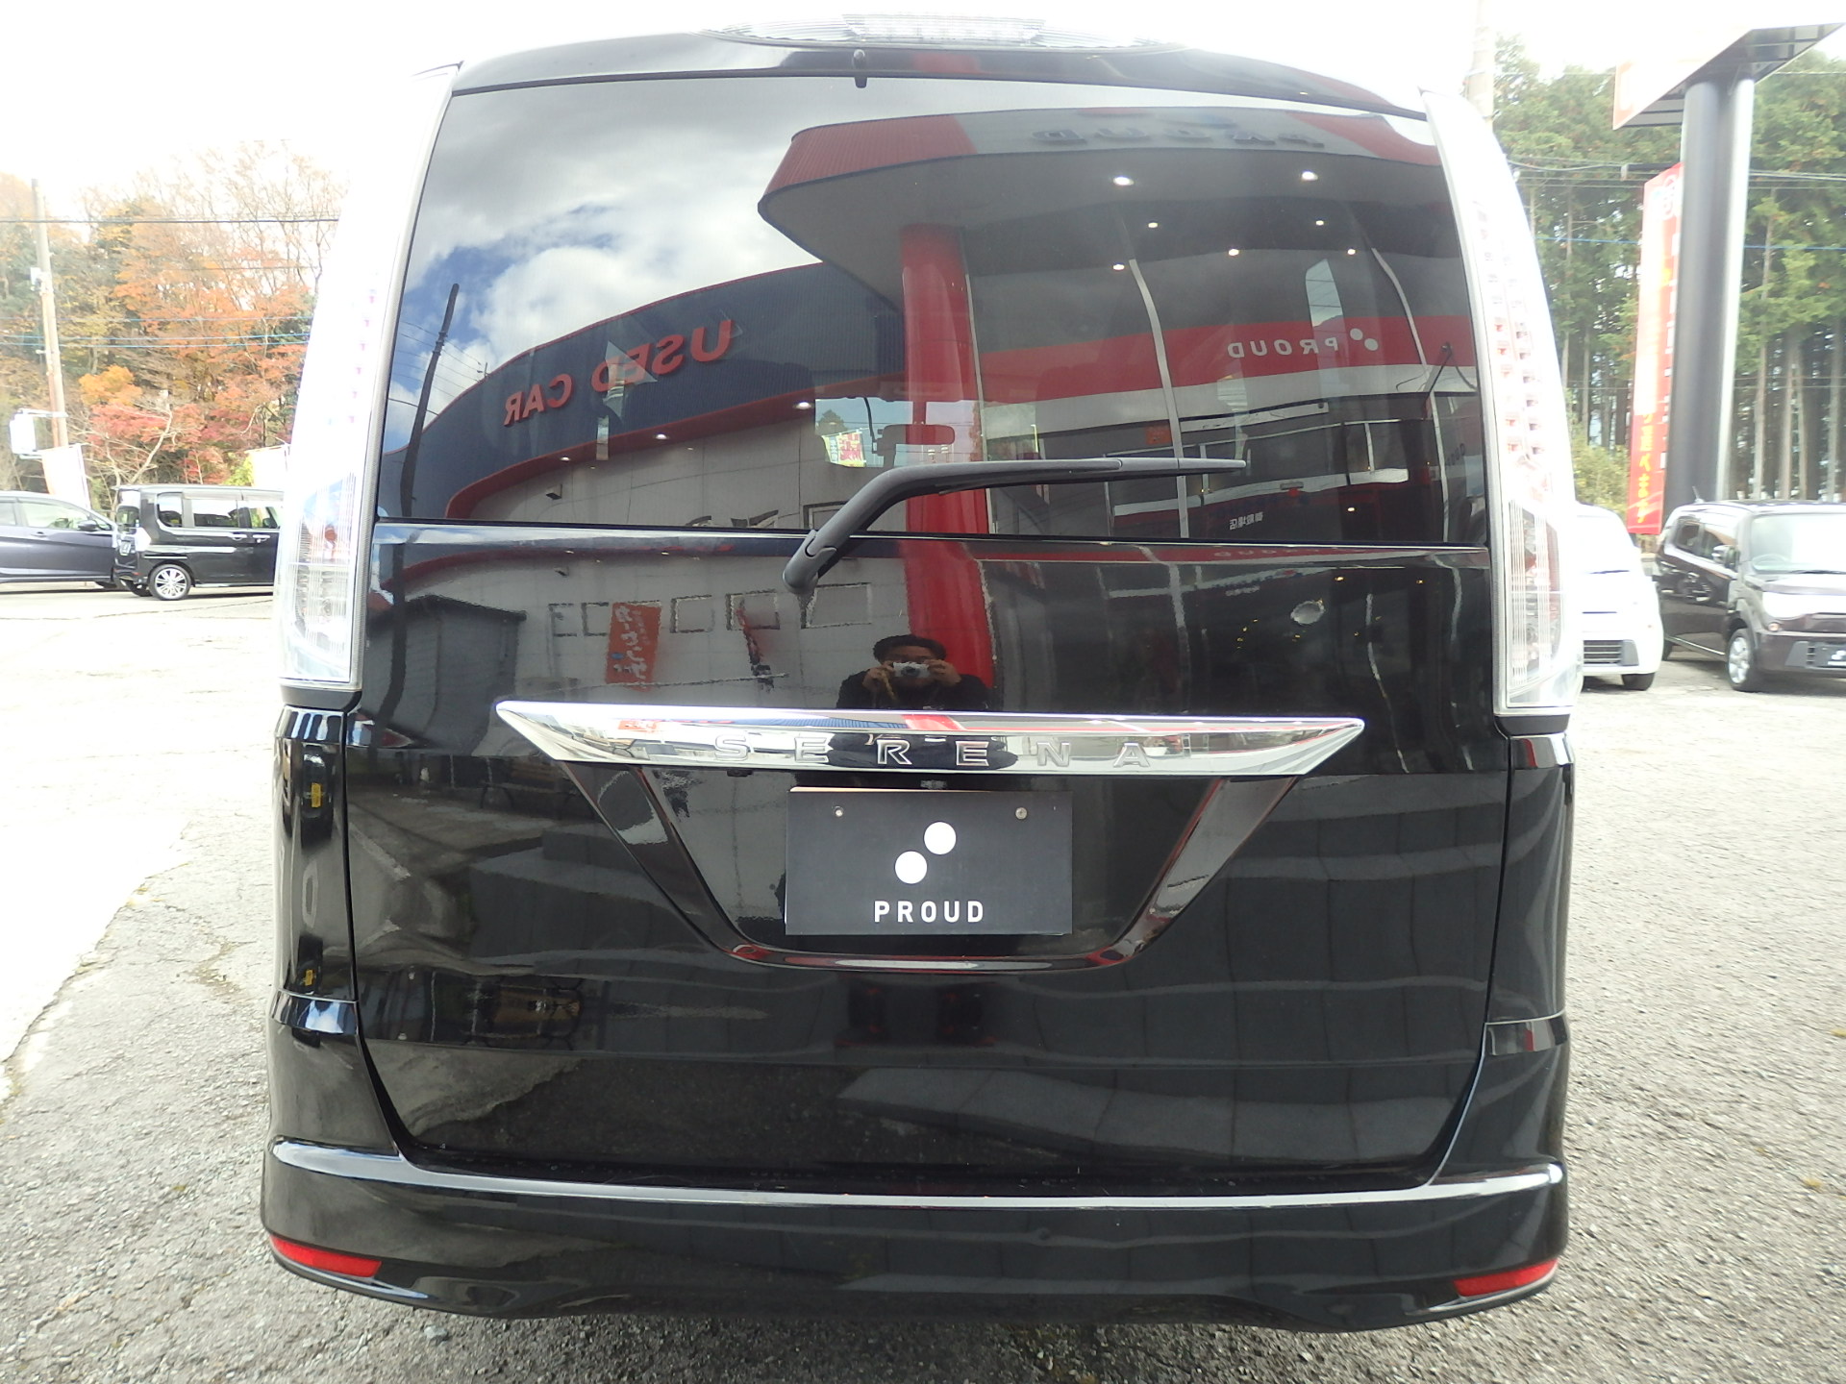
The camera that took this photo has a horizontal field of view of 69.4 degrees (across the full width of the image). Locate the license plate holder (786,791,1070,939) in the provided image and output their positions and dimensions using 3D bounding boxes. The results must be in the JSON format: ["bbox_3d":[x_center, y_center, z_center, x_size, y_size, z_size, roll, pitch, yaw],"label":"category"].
[{"bbox_3d":[0.007,0.198,1.540,0.330,0.166,0.020,0,7,-1],"label":"license plate holder"}]

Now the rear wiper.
[{"bbox_3d":[0.101,-0.184,1.485,0.515,0.155,0.070,0,7,-1],"label":"rear wiper"}]

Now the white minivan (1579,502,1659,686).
[{"bbox_3d":[5.882,-0.980,12.737,1.475,1.620,3.395,2,7,15],"label":"white minivan"}]

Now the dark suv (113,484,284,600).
[{"bbox_3d":[-11.049,-2.428,21.666,3.395,1.750,1.475,-6,9,-43],"label":"dark suv"}]

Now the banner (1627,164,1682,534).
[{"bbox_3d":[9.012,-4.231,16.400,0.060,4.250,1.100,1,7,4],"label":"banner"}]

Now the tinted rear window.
[{"bbox_3d":[0.013,-0.457,1.590,1.300,0.545,0.090,0,-8,-1],"label":"tinted rear window"}]

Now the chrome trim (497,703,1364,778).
[{"bbox_3d":[0.009,0.055,1.505,0.985,0.072,0.085,0,7,-1],"label":"chrome trim"}]

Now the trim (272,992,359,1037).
[{"bbox_3d":[-0.761,0.405,1.670,0.150,0.045,0.120,0,7,-1],"label":"trim"}]

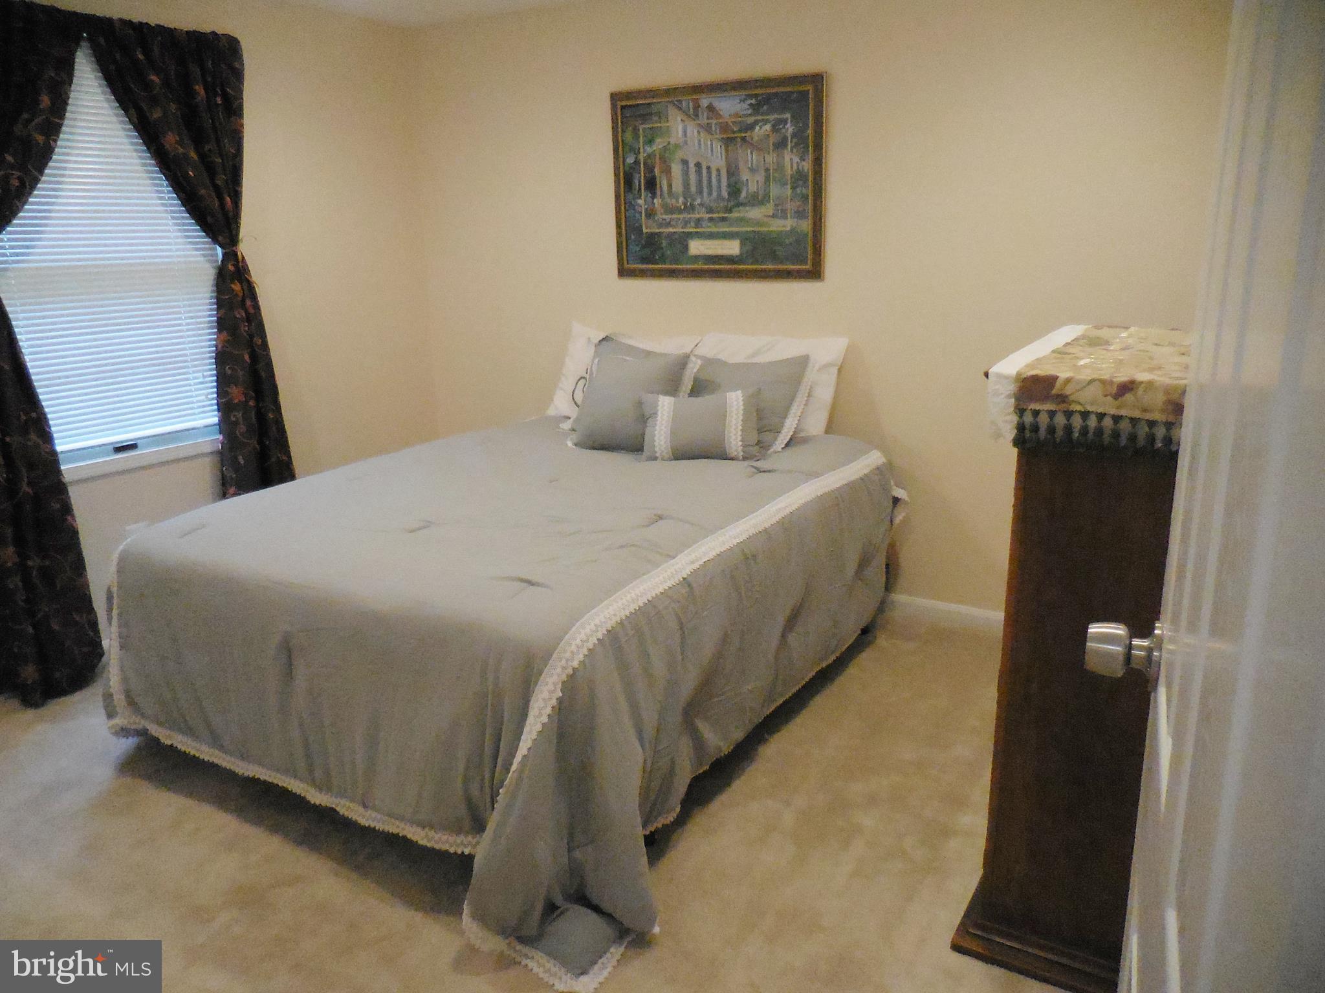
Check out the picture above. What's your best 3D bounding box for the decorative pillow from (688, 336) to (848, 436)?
[{"bbox_3d":[0.375,-0.444,3.749,0.647,0.418,0.149,8,-9,29],"label":"decorative pillow"}]

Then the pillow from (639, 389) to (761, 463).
[{"bbox_3d":[0.141,-0.258,3.513,0.418,0.274,0.129,1,-10,8],"label":"pillow"}]

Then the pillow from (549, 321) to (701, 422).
[{"bbox_3d":[-0.154,-0.519,4.047,0.667,0.428,0.149,8,-9,29],"label":"pillow"}]

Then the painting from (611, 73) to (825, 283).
[{"bbox_3d":[0.199,-1.252,3.807,0.935,0.744,0.030,8,18,29],"label":"painting"}]

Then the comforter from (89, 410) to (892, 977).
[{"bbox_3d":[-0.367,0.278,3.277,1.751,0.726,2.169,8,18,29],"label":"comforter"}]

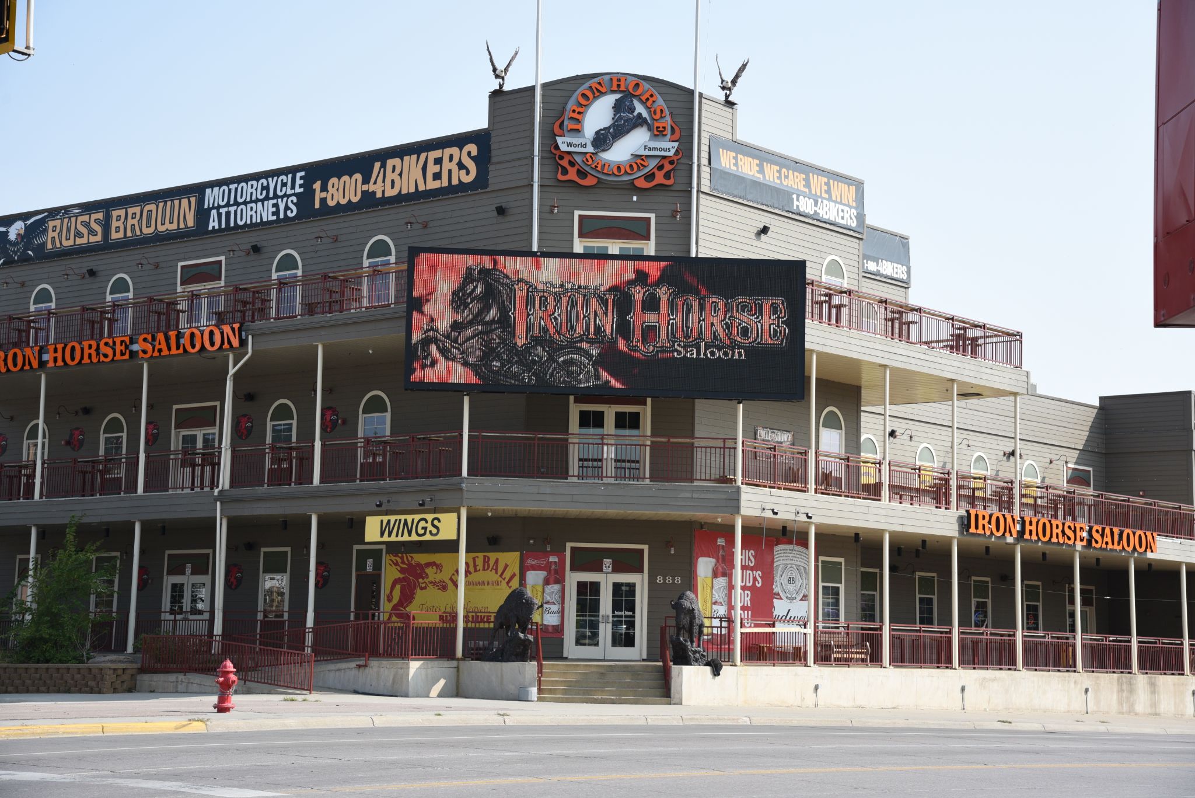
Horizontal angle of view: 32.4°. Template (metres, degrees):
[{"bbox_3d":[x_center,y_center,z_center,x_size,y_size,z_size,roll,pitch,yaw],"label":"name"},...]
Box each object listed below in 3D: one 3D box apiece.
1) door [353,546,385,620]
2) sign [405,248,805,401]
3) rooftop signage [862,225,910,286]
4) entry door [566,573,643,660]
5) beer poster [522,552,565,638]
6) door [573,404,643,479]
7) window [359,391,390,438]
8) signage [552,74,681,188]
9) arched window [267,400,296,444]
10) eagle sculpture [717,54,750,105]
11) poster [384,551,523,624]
[{"bbox_3d":[-6.100,5.355,54.859,1.150,2.730,0.100,-4,-9,40],"label":"door"},{"bbox_3d":[0.243,-1.754,48.687,9.461,3.384,0.450,2,-7,-5],"label":"sign"},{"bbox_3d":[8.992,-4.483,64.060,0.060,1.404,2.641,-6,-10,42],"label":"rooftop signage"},{"bbox_3d":[0.211,5.434,51.501,1.840,2.120,0.100,2,-7,-5],"label":"entry door"},{"bbox_3d":[-1.310,4.838,50.814,1.009,2.089,0.030,2,-7,-5],"label":"beer poster"},{"bbox_3d":[0.328,1.231,51.997,1.820,2.120,0.100,2,-7,-5],"label":"door"},{"bbox_3d":[-6.000,0.713,55.422,1.170,1.860,0.100,-4,-9,40],"label":"window"},{"bbox_3d":[0.527,-6.795,52.339,3.285,2.921,0.280,2,-7,-5],"label":"signage"},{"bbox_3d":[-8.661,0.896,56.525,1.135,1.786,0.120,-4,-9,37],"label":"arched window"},{"bbox_3d":[3.527,-8.337,53.821,0.820,1.255,0.600,3,-8,-17],"label":"eagle sculpture"},{"bbox_3d":[-3.697,4.847,52.158,4.513,1.863,0.030,-4,-9,37],"label":"poster"}]

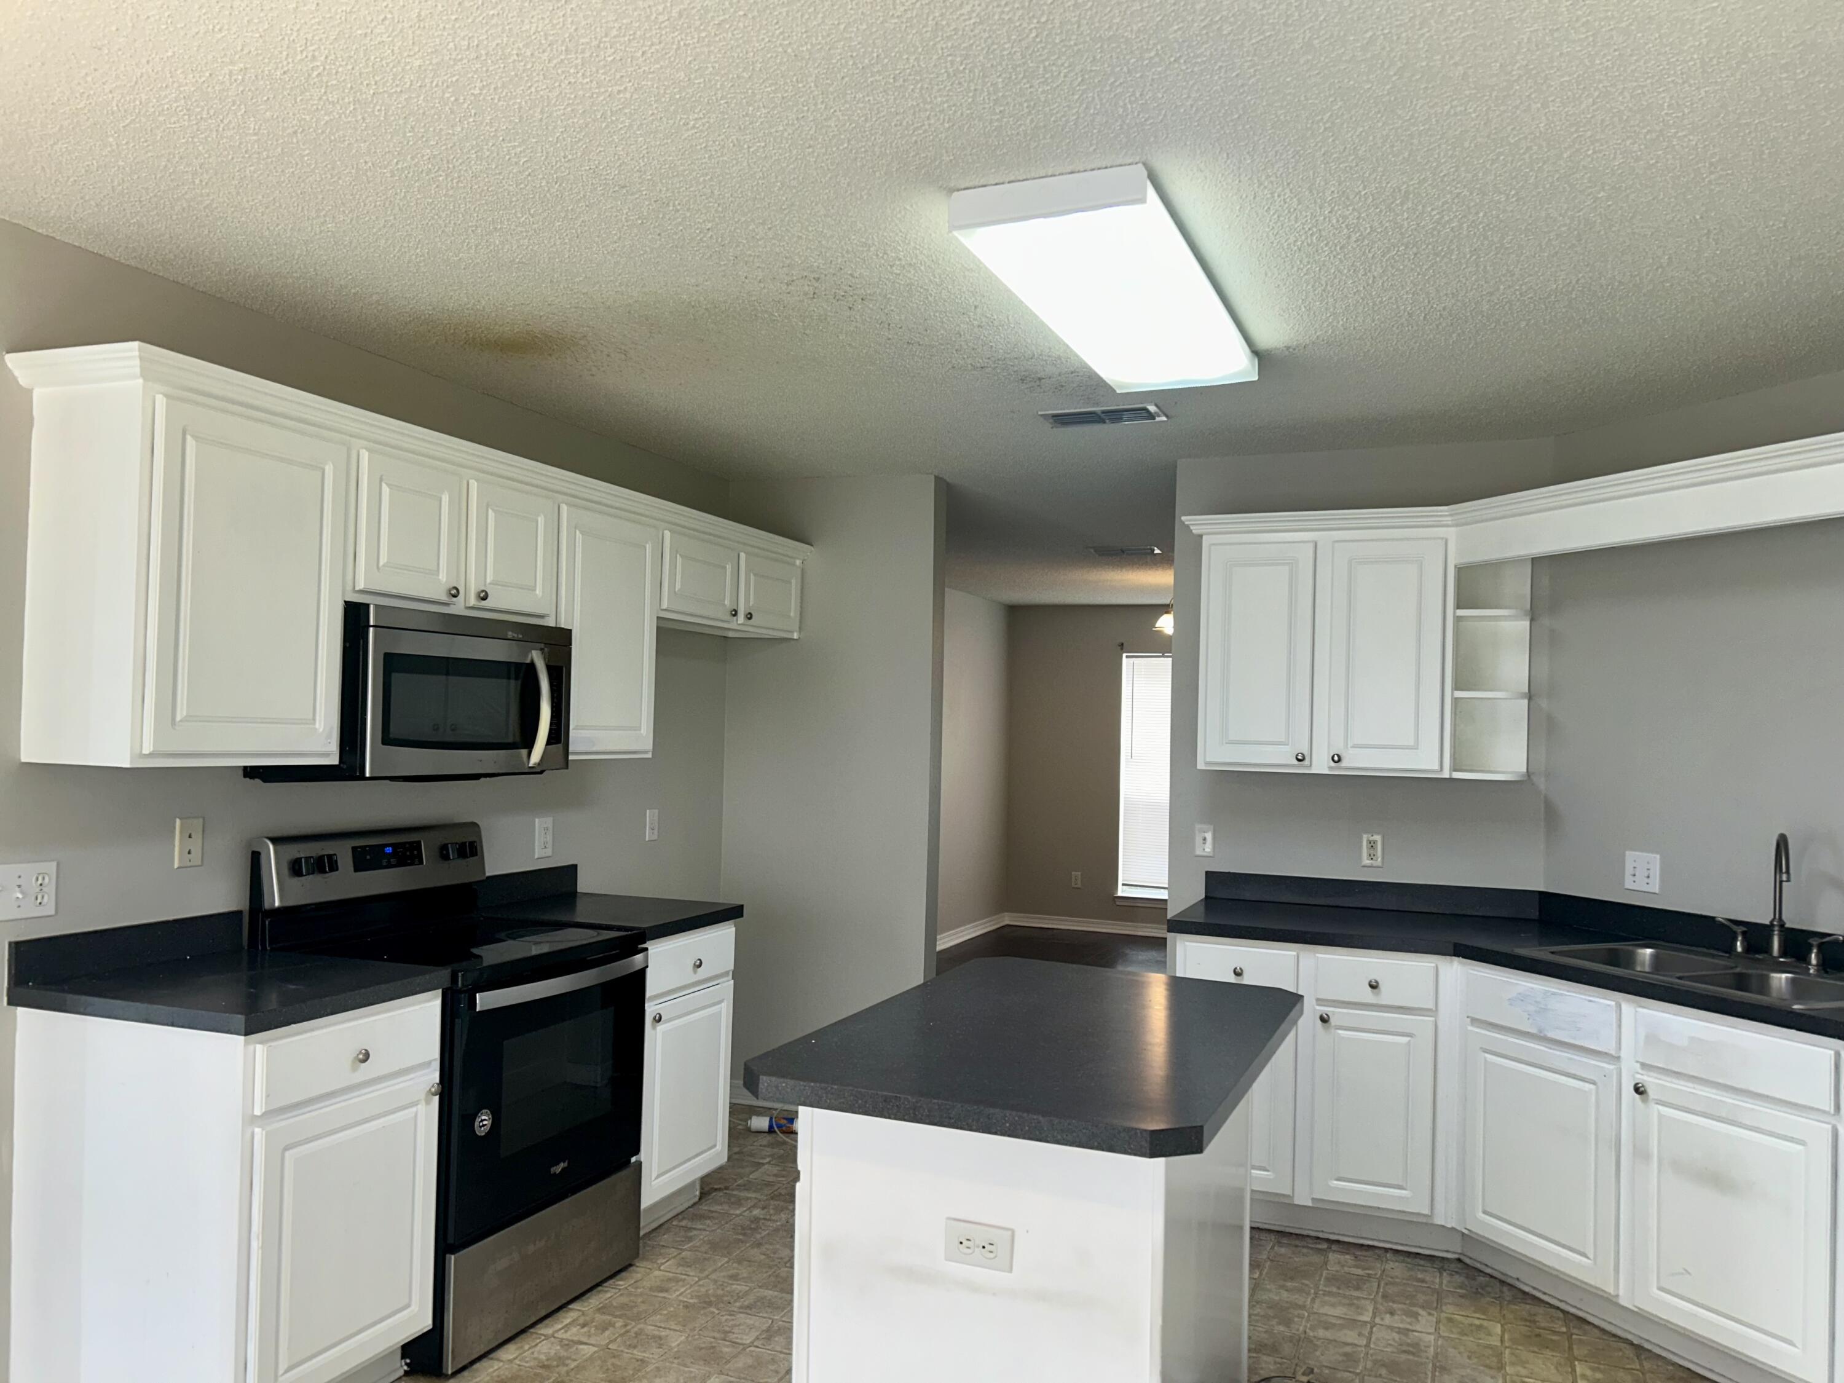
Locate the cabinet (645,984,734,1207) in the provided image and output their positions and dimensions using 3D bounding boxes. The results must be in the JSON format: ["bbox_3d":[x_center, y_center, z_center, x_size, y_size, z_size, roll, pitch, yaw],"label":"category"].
[{"bbox_3d":[-0.909,1.156,4.130,0.511,0.570,0.518,1,-2,22],"label":"cabinet"}]

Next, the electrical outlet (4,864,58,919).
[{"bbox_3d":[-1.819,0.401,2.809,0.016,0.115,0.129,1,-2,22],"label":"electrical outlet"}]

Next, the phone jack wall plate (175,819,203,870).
[{"bbox_3d":[-1.670,0.345,3.160,0.008,0.114,0.071,0,-2,22],"label":"phone jack wall plate"}]

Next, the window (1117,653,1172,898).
[{"bbox_3d":[1.890,0.635,10.163,0.891,1.808,0.101,1,-2,22],"label":"window"}]

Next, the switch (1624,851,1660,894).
[{"bbox_3d":[2.097,0.529,4.045,0.018,0.115,0.117,2,-2,-23],"label":"switch"}]

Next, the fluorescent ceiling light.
[{"bbox_3d":[0.440,-0.823,2.933,0.357,0.083,1.214,1,-2,22],"label":"fluorescent ceiling light"}]

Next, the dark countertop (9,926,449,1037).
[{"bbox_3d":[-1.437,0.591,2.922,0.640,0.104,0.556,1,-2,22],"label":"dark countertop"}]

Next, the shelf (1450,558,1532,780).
[{"bbox_3d":[1.774,-0.072,4.301,0.231,0.695,0.319,1,-2,22],"label":"shelf"}]

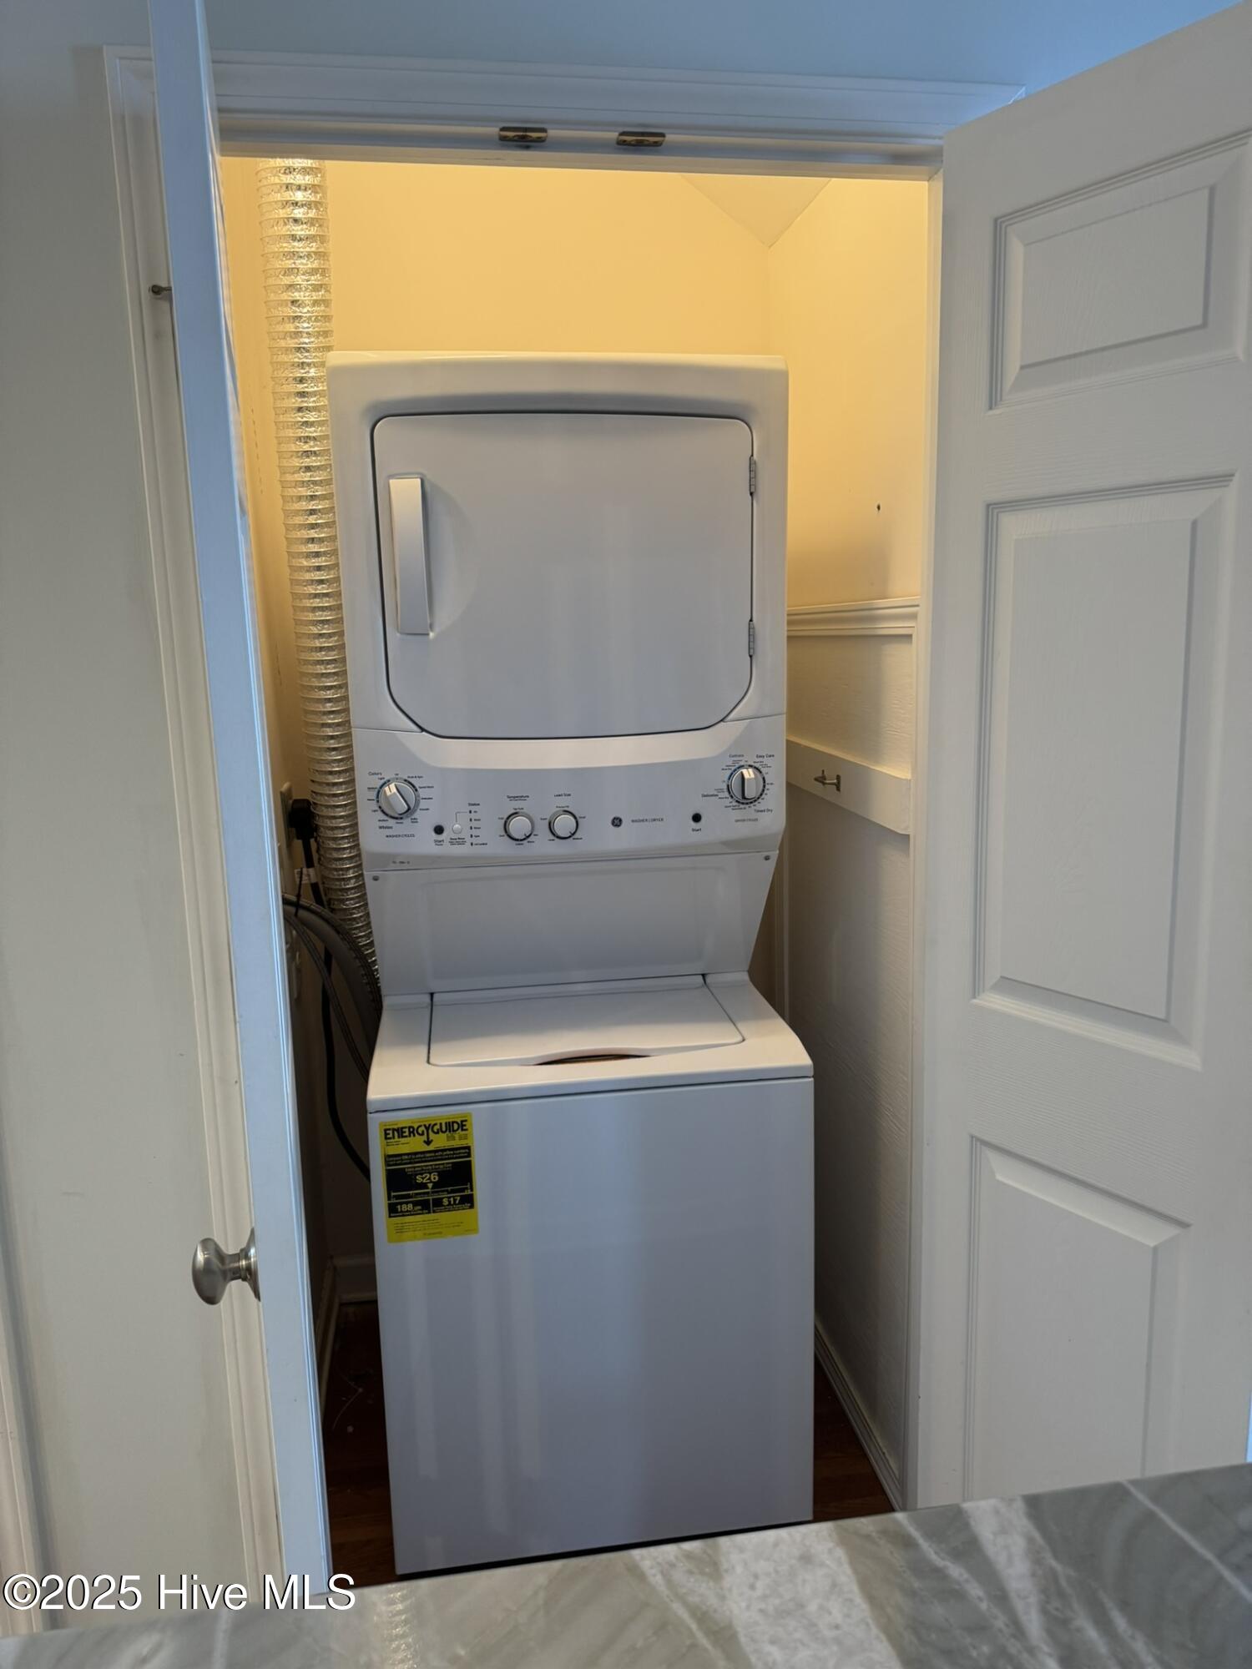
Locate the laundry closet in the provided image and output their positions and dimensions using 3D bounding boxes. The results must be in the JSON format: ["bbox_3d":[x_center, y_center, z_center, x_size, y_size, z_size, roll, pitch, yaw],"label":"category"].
[{"bbox_3d":[-0.096,0.094,2.033,0.980,2.100,0.960,-3,10,-8],"label":"laundry closet"}]

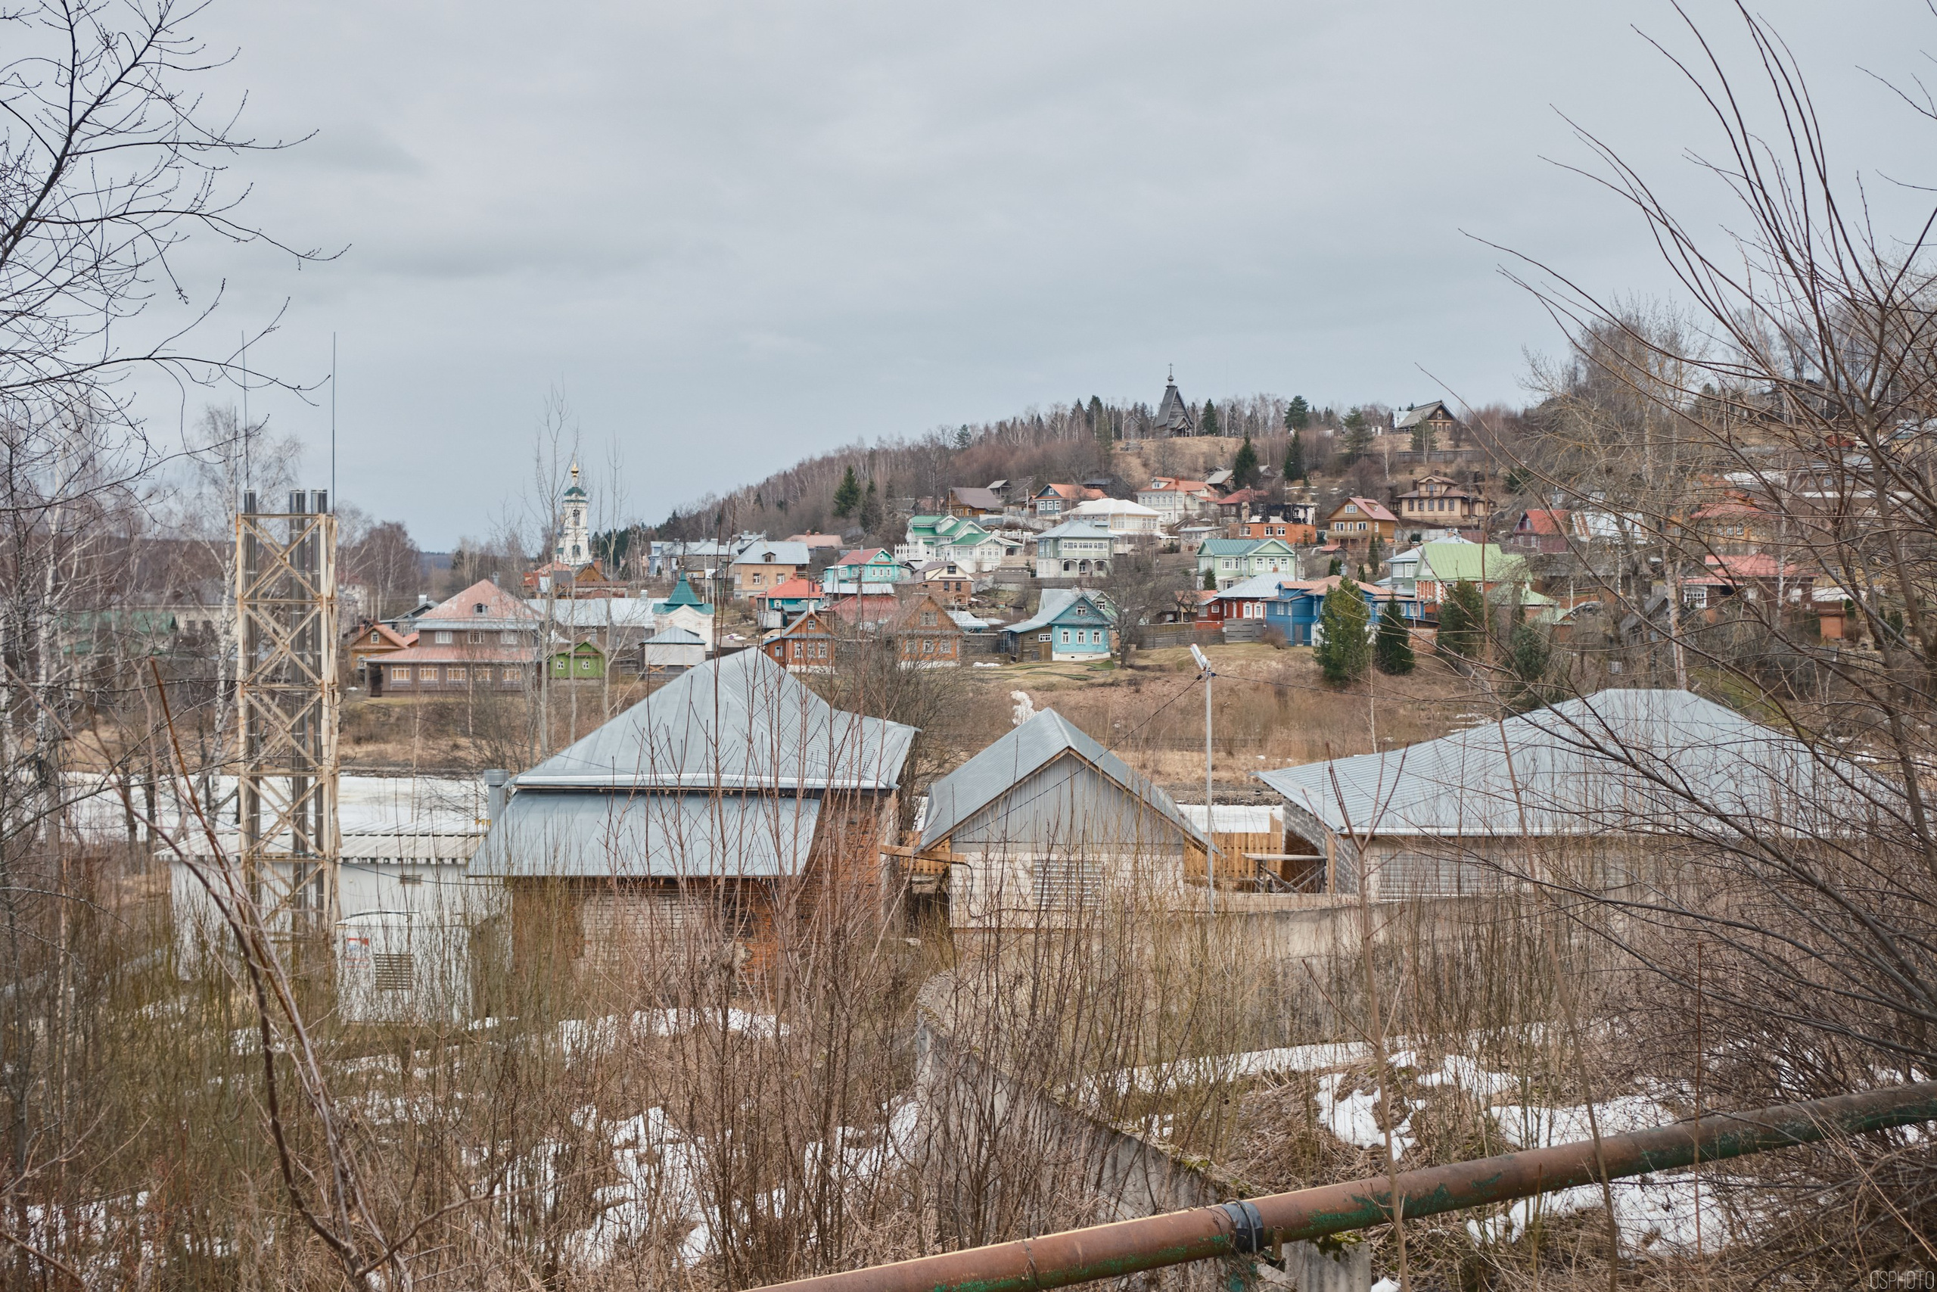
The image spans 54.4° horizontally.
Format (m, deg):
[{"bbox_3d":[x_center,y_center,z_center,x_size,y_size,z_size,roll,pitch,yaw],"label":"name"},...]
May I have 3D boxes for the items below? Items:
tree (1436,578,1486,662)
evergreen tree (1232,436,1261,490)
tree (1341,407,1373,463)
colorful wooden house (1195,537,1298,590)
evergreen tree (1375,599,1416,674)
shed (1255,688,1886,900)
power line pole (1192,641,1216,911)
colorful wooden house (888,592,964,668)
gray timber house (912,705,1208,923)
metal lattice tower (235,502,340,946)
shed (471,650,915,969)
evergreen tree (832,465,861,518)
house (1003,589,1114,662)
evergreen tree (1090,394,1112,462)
[{"bbox_3d":[47.610,-2.480,182.000,4.800,8.000,4.800,0,3,0],"label":"tree"},{"bbox_3d":[46.450,-30.610,315.000,4.600,8.900,4.600,0,3,0],"label":"evergreen tree"},{"bbox_3d":[78.486,-42.415,380.000,6.300,11.300,6.300,0,1,0],"label":"tree"},{"bbox_3d":[36.823,-10.116,247.000,12.000,7.500,8.500,0,1,-6],"label":"colorful wooden house"},{"bbox_3d":[42.305,-0.751,187.000,3.900,7.400,3.900,0,1,0],"label":"evergreen tree"},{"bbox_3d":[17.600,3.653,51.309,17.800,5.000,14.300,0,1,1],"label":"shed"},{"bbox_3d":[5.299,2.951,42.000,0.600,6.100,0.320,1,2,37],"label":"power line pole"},{"bbox_3d":[-4.620,-1.610,188.170,6.700,7.200,8.500,-1,3,-14],"label":"colorful wooden house"},{"bbox_3d":[2.420,4.303,51.325,7.200,4.400,15.300,0,1,1],"label":"gray timber house"},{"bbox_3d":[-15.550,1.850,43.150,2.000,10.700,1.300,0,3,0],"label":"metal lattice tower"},{"bbox_3d":[-6.200,3.590,49.650,9.000,6.500,19.000,0,3,0],"label":"shed"},{"bbox_3d":[-23.290,-29.487,360.000,5.200,10.200,5.200,0,1,0],"label":"evergreen tree"},{"bbox_3d":[9.740,-2.109,202.000,11.600,7.400,9.500,0,1,-7],"label":"house"},{"bbox_3d":[28.480,-46.830,405.000,4.700,14.700,4.700,0,3,0],"label":"evergreen tree"}]

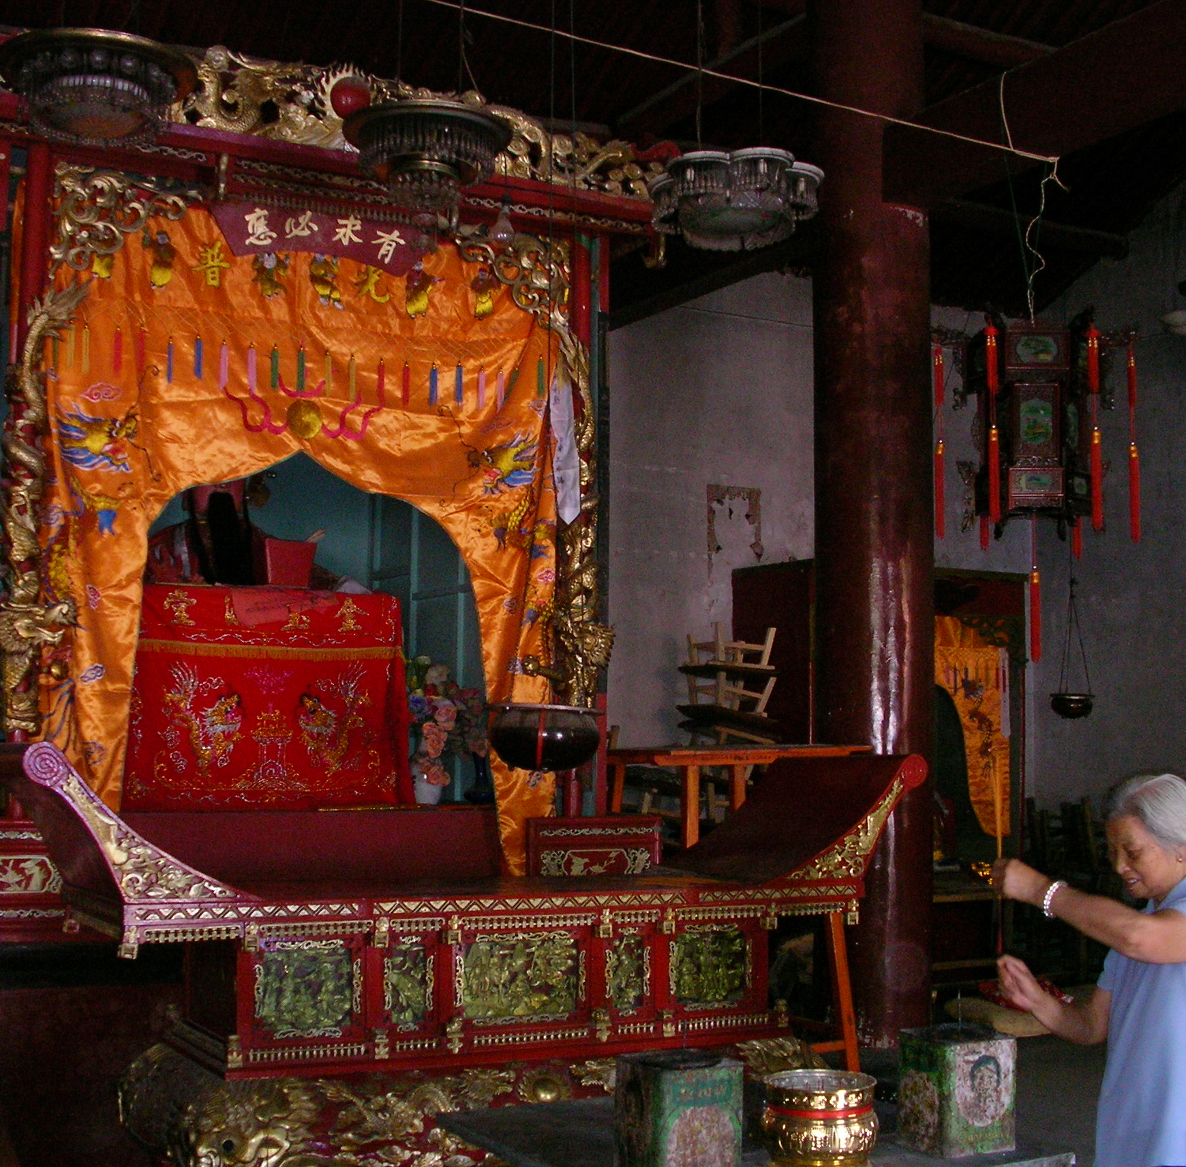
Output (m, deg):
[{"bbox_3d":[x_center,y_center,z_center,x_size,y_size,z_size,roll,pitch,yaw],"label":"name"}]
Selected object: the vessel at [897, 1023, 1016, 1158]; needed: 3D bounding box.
[{"bbox_3d":[0.694,0.971,3.294,0.160,0.213,0.140,3,-6,-27],"label":"vessel"}]

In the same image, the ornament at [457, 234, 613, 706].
[{"bbox_3d":[-0.212,-0.391,6.442,0.641,1.885,0.260,3,-6,-27],"label":"ornament"}]

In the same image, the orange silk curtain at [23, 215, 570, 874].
[{"bbox_3d":[-0.990,-0.105,6.154,1.980,2.323,0.180,3,-6,-27],"label":"orange silk curtain"}]

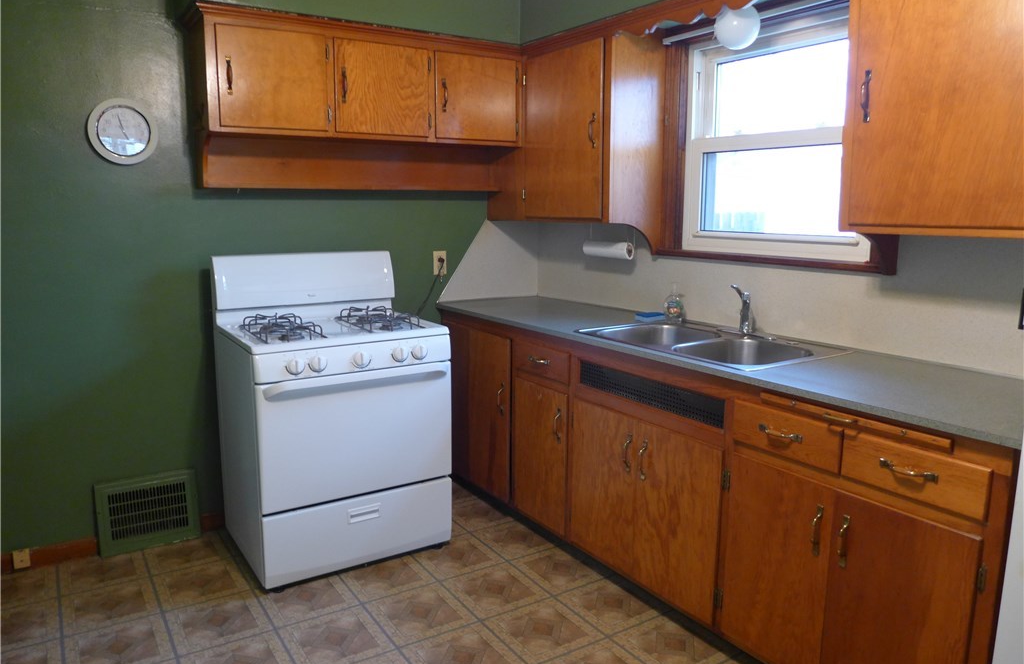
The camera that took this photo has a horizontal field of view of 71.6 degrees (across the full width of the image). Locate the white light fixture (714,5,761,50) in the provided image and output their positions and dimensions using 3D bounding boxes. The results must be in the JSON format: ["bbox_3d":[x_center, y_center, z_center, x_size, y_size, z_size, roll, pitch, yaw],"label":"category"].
[{"bbox_3d":[0.783,-1.059,2.465,0.141,0.141,0.141,1,9,0],"label":"white light fixture"}]

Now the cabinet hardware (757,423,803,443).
[{"bbox_3d":[0.713,0.274,1.898,0.032,0.030,0.129,-5,11,-32],"label":"cabinet hardware"}]

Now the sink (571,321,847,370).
[{"bbox_3d":[0.692,0.114,2.561,0.543,0.178,0.779,-5,11,-33],"label":"sink"}]

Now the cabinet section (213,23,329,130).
[{"bbox_3d":[-0.996,-1.003,2.884,0.425,0.375,0.280,-6,12,-33],"label":"cabinet section"}]

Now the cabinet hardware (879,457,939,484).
[{"bbox_3d":[0.909,0.322,1.633,0.029,0.021,0.133,-5,11,-33],"label":"cabinet hardware"}]

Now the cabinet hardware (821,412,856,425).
[{"bbox_3d":[0.813,0.214,1.758,0.025,0.011,0.089,-5,11,-33],"label":"cabinet hardware"}]

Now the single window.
[{"bbox_3d":[0.970,-0.695,2.632,0.085,0.815,0.840,-5,11,-32],"label":"single window"}]

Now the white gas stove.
[{"bbox_3d":[-0.749,0.292,2.970,0.765,1.200,0.670,-5,11,-32],"label":"white gas stove"}]

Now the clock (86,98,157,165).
[{"bbox_3d":[-1.463,-0.752,2.667,0.237,0.237,0.041,-5,11,-33],"label":"clock"}]

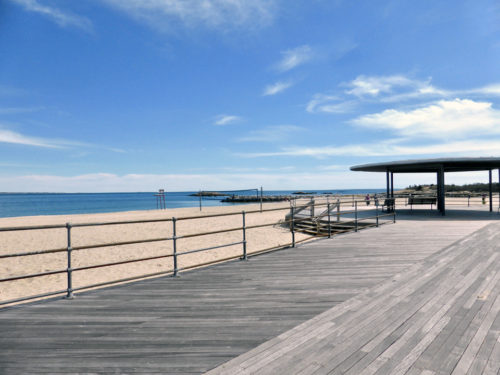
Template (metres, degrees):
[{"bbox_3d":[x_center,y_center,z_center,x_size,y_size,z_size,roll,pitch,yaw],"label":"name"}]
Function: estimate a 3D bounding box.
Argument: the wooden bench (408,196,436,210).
[{"bbox_3d":[11.579,1.109,23.300,1.800,0.870,0.620,-1,0,15],"label":"wooden bench"}]

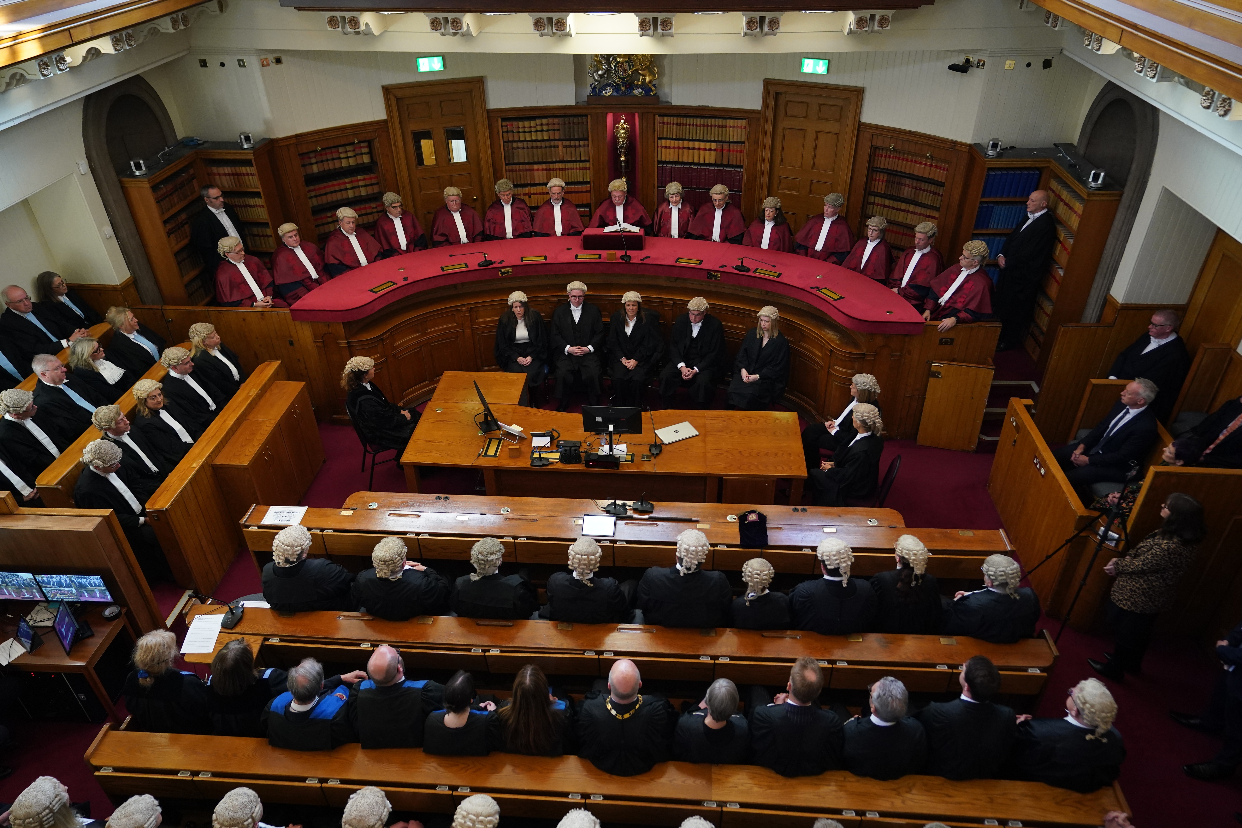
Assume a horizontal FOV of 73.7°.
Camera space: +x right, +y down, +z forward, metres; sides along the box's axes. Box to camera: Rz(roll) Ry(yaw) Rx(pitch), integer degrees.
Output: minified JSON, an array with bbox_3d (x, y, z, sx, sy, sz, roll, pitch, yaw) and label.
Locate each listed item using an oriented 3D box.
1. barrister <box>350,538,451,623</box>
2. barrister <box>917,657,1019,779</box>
[{"bbox_3d":[-1.516,1.280,6.149,0.640,1.300,0.800,7,35,12],"label":"barrister"},{"bbox_3d":[2.019,1.816,5.160,0.560,1.380,0.800,0,34,2],"label":"barrister"}]

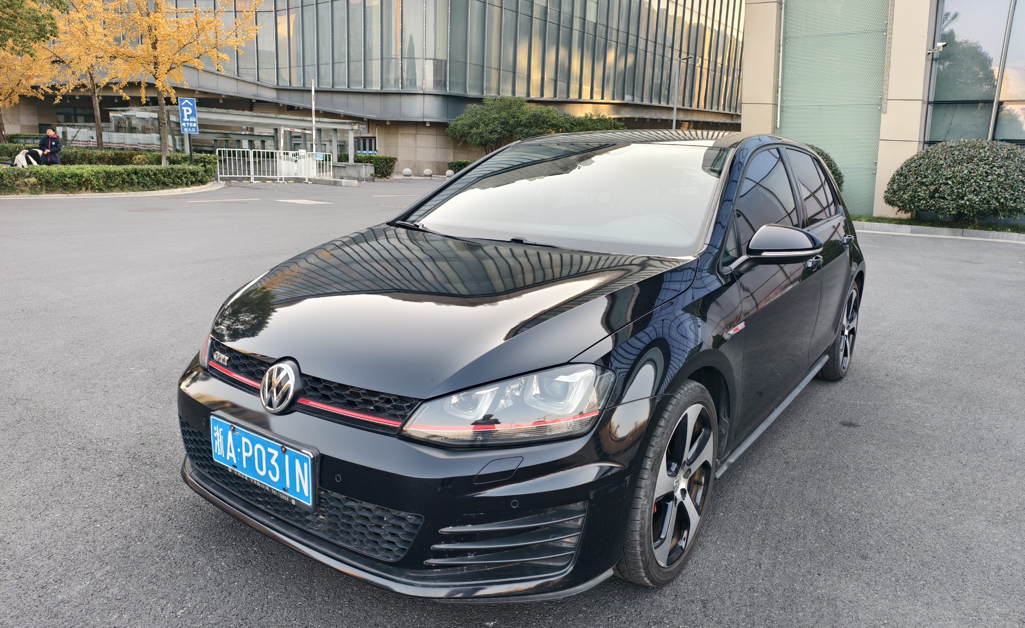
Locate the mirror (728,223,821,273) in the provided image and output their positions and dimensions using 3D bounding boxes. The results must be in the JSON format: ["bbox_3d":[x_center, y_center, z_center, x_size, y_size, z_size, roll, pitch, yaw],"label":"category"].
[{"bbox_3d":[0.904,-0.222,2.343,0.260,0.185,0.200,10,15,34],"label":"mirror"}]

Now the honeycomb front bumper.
[{"bbox_3d":[-0.507,0.356,2.034,1.770,0.480,0.580,10,15,34],"label":"honeycomb front bumper"}]

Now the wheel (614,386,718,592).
[{"bbox_3d":[0.445,0.494,2.097,0.225,0.635,0.635,10,15,34],"label":"wheel"}]

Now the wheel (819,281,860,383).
[{"bbox_3d":[1.981,0.083,4.193,0.225,0.635,0.635,10,15,34],"label":"wheel"}]

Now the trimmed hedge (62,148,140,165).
[{"bbox_3d":[-14.299,-5.319,23.500,2.900,0.900,1.100,-3,14,-14],"label":"trimmed hedge"}]

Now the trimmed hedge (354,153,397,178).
[{"bbox_3d":[-5.922,-6.352,29.200,1.900,1.050,1.200,-3,14,-14],"label":"trimmed hedge"}]

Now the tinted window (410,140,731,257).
[{"bbox_3d":[0.229,-0.543,2.856,1.380,0.160,0.800,10,47,34],"label":"tinted window"}]

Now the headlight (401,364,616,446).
[{"bbox_3d":[-0.009,0.201,1.638,0.420,0.190,0.350,10,15,34],"label":"headlight"}]

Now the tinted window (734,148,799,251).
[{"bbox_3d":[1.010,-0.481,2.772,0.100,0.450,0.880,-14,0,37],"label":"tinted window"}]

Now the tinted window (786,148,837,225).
[{"bbox_3d":[1.532,-0.647,3.487,0.100,0.400,0.760,-14,0,37],"label":"tinted window"}]

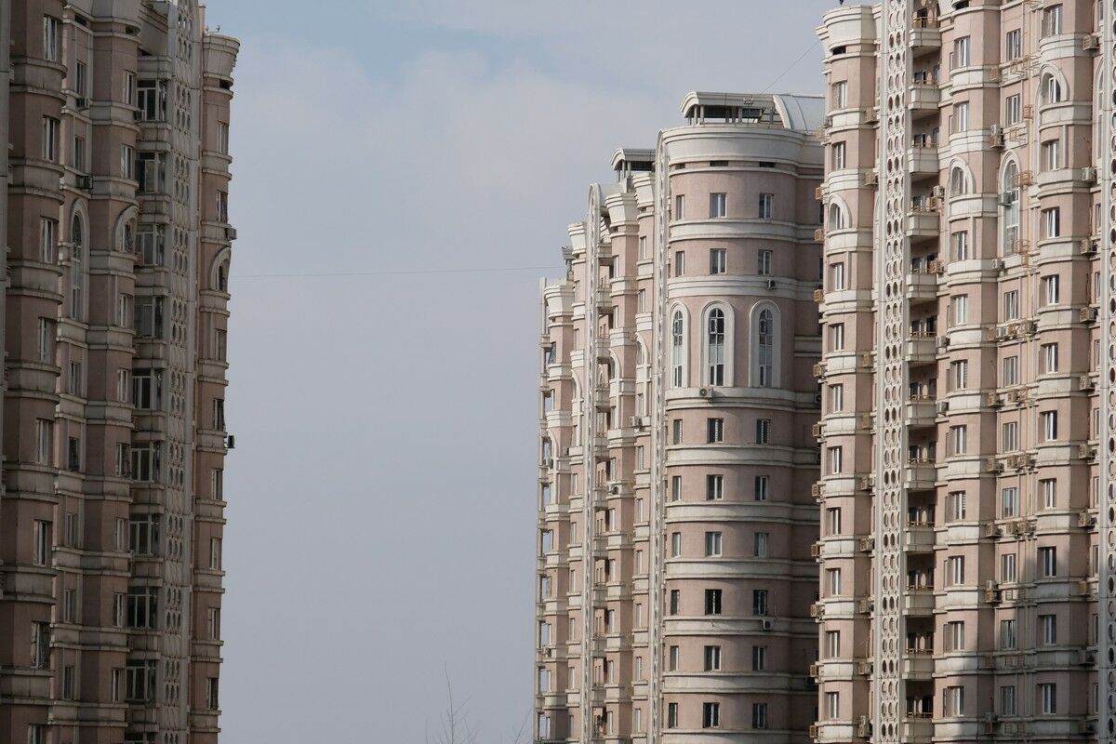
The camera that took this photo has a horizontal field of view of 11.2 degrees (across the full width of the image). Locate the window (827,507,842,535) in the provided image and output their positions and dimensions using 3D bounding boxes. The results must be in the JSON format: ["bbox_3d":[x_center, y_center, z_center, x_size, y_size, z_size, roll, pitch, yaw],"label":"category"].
[{"bbox_3d":[14.189,7.728,293.483,0.250,1.420,1.750,2,-4,-19],"label":"window"}]

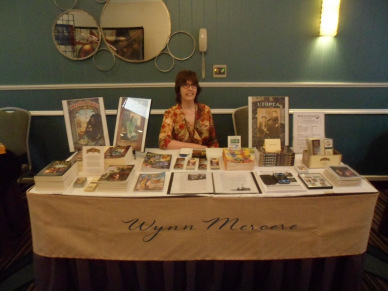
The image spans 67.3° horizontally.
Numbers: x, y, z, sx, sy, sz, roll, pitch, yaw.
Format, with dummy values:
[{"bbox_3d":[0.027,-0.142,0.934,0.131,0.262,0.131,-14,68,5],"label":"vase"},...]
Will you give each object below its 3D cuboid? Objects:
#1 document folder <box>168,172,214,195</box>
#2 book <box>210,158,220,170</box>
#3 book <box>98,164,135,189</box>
[{"bbox_3d":[-0.011,0.210,1.643,0.242,0.015,0.291,-1,17,2],"label":"document folder"},{"bbox_3d":[0.141,0.123,1.929,0.057,0.013,0.175,0,17,3],"label":"book"},{"bbox_3d":[-0.431,0.184,1.661,0.152,0.060,0.230,0,17,0],"label":"book"}]

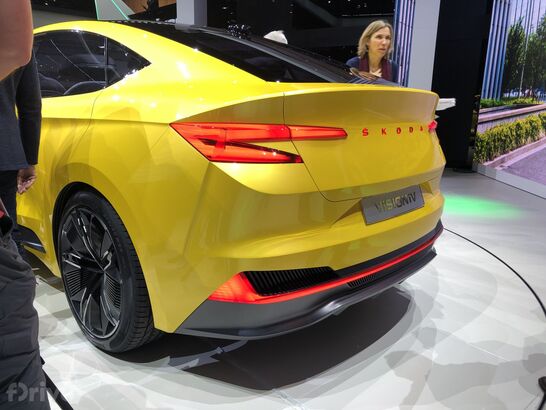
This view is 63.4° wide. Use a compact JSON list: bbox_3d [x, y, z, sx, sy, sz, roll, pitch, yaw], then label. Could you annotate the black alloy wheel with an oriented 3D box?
[{"bbox_3d":[-0.729,0.284,2.032,0.750,0.750,0.250,12,15,41],"label":"black alloy wheel"}]

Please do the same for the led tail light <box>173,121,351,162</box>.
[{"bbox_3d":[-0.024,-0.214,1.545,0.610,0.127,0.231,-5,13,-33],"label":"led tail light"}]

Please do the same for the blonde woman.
[{"bbox_3d":[0.694,-0.467,3.325,0.480,1.720,0.320,1,12,-7],"label":"blonde woman"}]

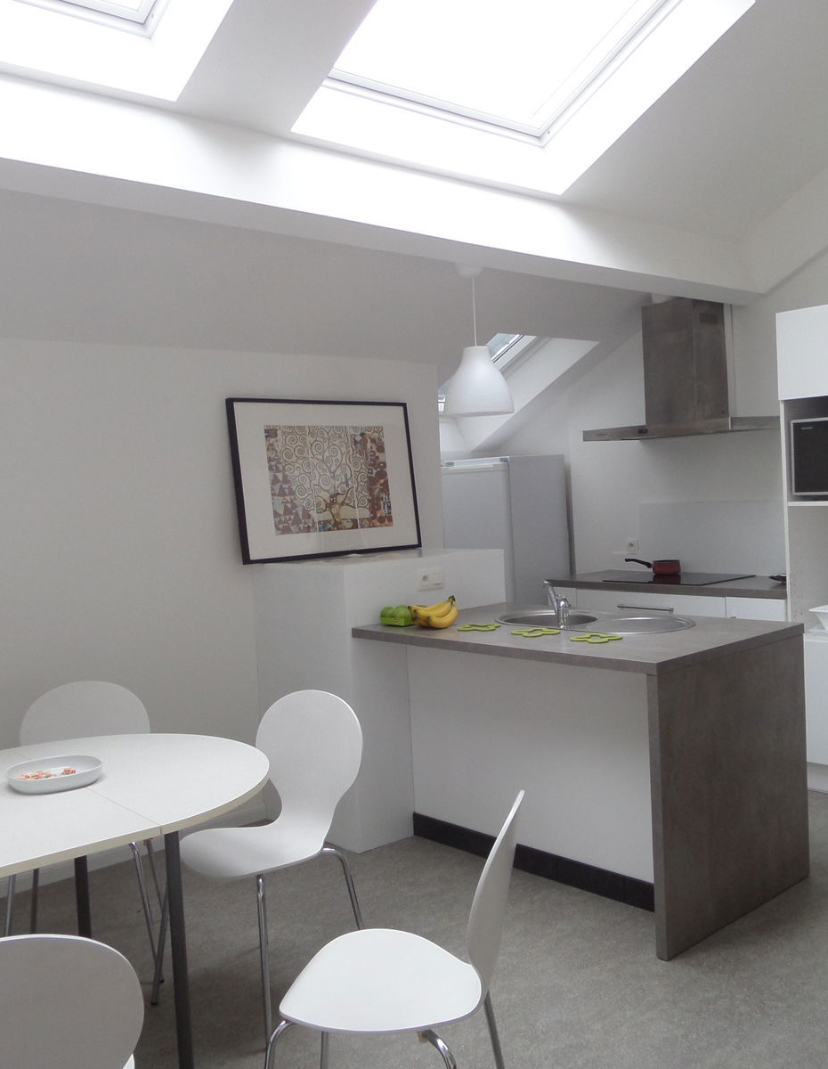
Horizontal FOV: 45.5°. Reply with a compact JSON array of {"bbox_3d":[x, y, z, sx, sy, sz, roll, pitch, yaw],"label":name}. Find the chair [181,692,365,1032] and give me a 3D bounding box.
[{"bbox_3d":[-0.451,0.935,2.944,0.480,0.865,0.510,-1,3,39],"label":"chair"}]

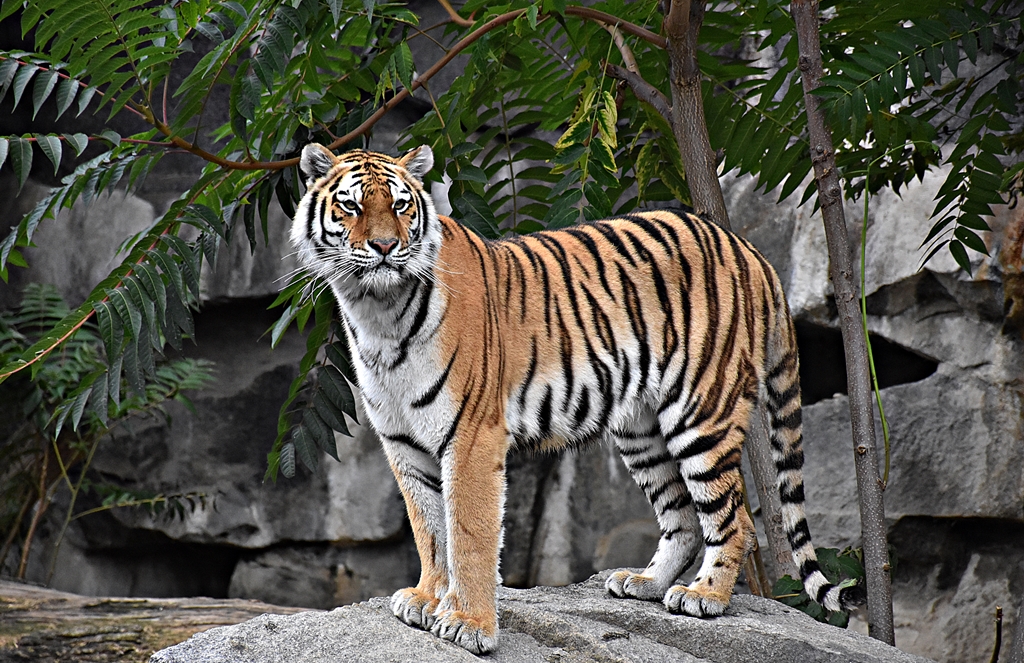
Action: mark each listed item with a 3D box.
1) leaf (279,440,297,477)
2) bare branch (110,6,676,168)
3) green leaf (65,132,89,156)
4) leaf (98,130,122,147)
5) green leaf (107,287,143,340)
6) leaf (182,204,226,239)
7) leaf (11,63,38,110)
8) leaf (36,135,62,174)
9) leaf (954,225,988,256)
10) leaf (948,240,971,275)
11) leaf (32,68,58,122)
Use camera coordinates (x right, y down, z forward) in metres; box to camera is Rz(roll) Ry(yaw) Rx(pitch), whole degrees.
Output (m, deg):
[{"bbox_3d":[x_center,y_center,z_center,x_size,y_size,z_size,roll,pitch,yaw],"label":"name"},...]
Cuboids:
[{"bbox_3d":[-0.499,0.288,13.300,0.036,0.088,0.040,-1,-20,0],"label":"leaf"},{"bbox_3d":[-0.264,-0.541,13.400,1.260,0.370,0.250,-1,4,-12],"label":"bare branch"},{"bbox_3d":[-0.948,-0.414,13.050,0.044,0.073,0.050,-28,-35,0],"label":"green leaf"},{"bbox_3d":[-0.880,-0.422,13.100,0.065,0.029,0.050,26,0,30],"label":"leaf"},{"bbox_3d":[-0.843,-0.037,13.000,0.050,0.143,0.040,-31,-15,0],"label":"green leaf"},{"bbox_3d":[-0.669,-0.241,13.100,0.123,0.044,0.040,38,0,15],"label":"leaf"},{"bbox_3d":[-1.068,-0.532,13.050,0.037,0.116,0.035,31,-10,0],"label":"leaf"},{"bbox_3d":[-0.995,-0.391,13.000,0.043,0.099,0.035,-25,-15,0],"label":"leaf"},{"bbox_3d":[1.057,-0.203,13.700,0.107,0.039,0.030,39,0,10],"label":"leaf"},{"bbox_3d":[1.031,-0.166,13.700,0.034,0.097,0.030,-30,-10,0],"label":"leaf"},{"bbox_3d":[-1.028,-0.517,13.050,0.044,0.120,0.035,28,-10,0],"label":"leaf"}]

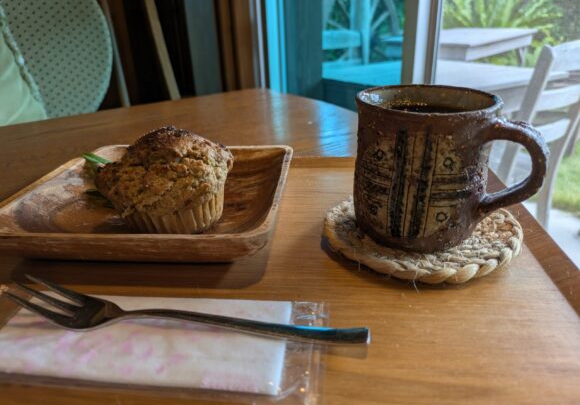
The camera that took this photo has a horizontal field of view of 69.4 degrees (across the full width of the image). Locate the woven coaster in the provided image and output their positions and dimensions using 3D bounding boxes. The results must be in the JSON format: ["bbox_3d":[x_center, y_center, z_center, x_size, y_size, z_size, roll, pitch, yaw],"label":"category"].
[{"bbox_3d":[0.081,0.012,0.263,0.116,0.008,0.116,-3,25,0],"label":"woven coaster"}]

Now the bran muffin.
[{"bbox_3d":[-0.075,-0.018,0.259,0.082,0.060,0.078,-3,25,0],"label":"bran muffin"}]

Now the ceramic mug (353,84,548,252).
[{"bbox_3d":[0.087,-0.021,0.238,0.102,0.078,0.076,8,27,23],"label":"ceramic mug"}]

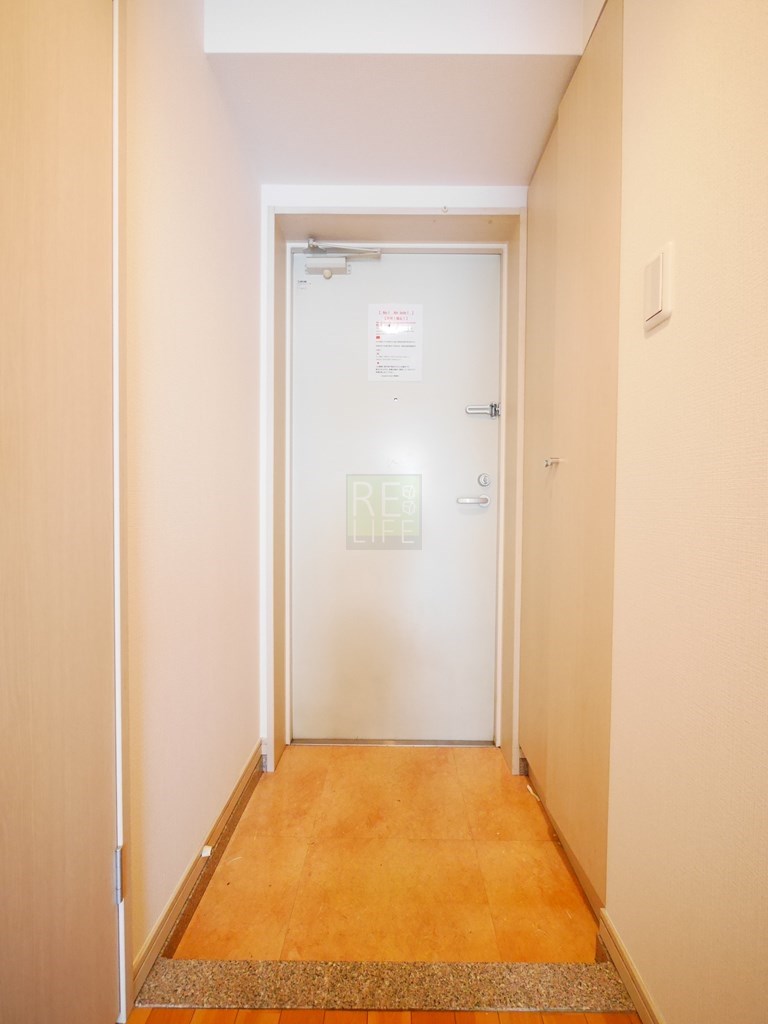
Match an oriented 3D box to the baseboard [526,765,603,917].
[{"bbox_3d":[0.487,0.868,1.145,0.018,0.050,0.490,0,1,1],"label":"baseboard"}]

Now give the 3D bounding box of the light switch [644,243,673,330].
[{"bbox_3d":[0.475,-0.390,0.723,0.010,0.120,0.068,0,1,1],"label":"light switch"}]

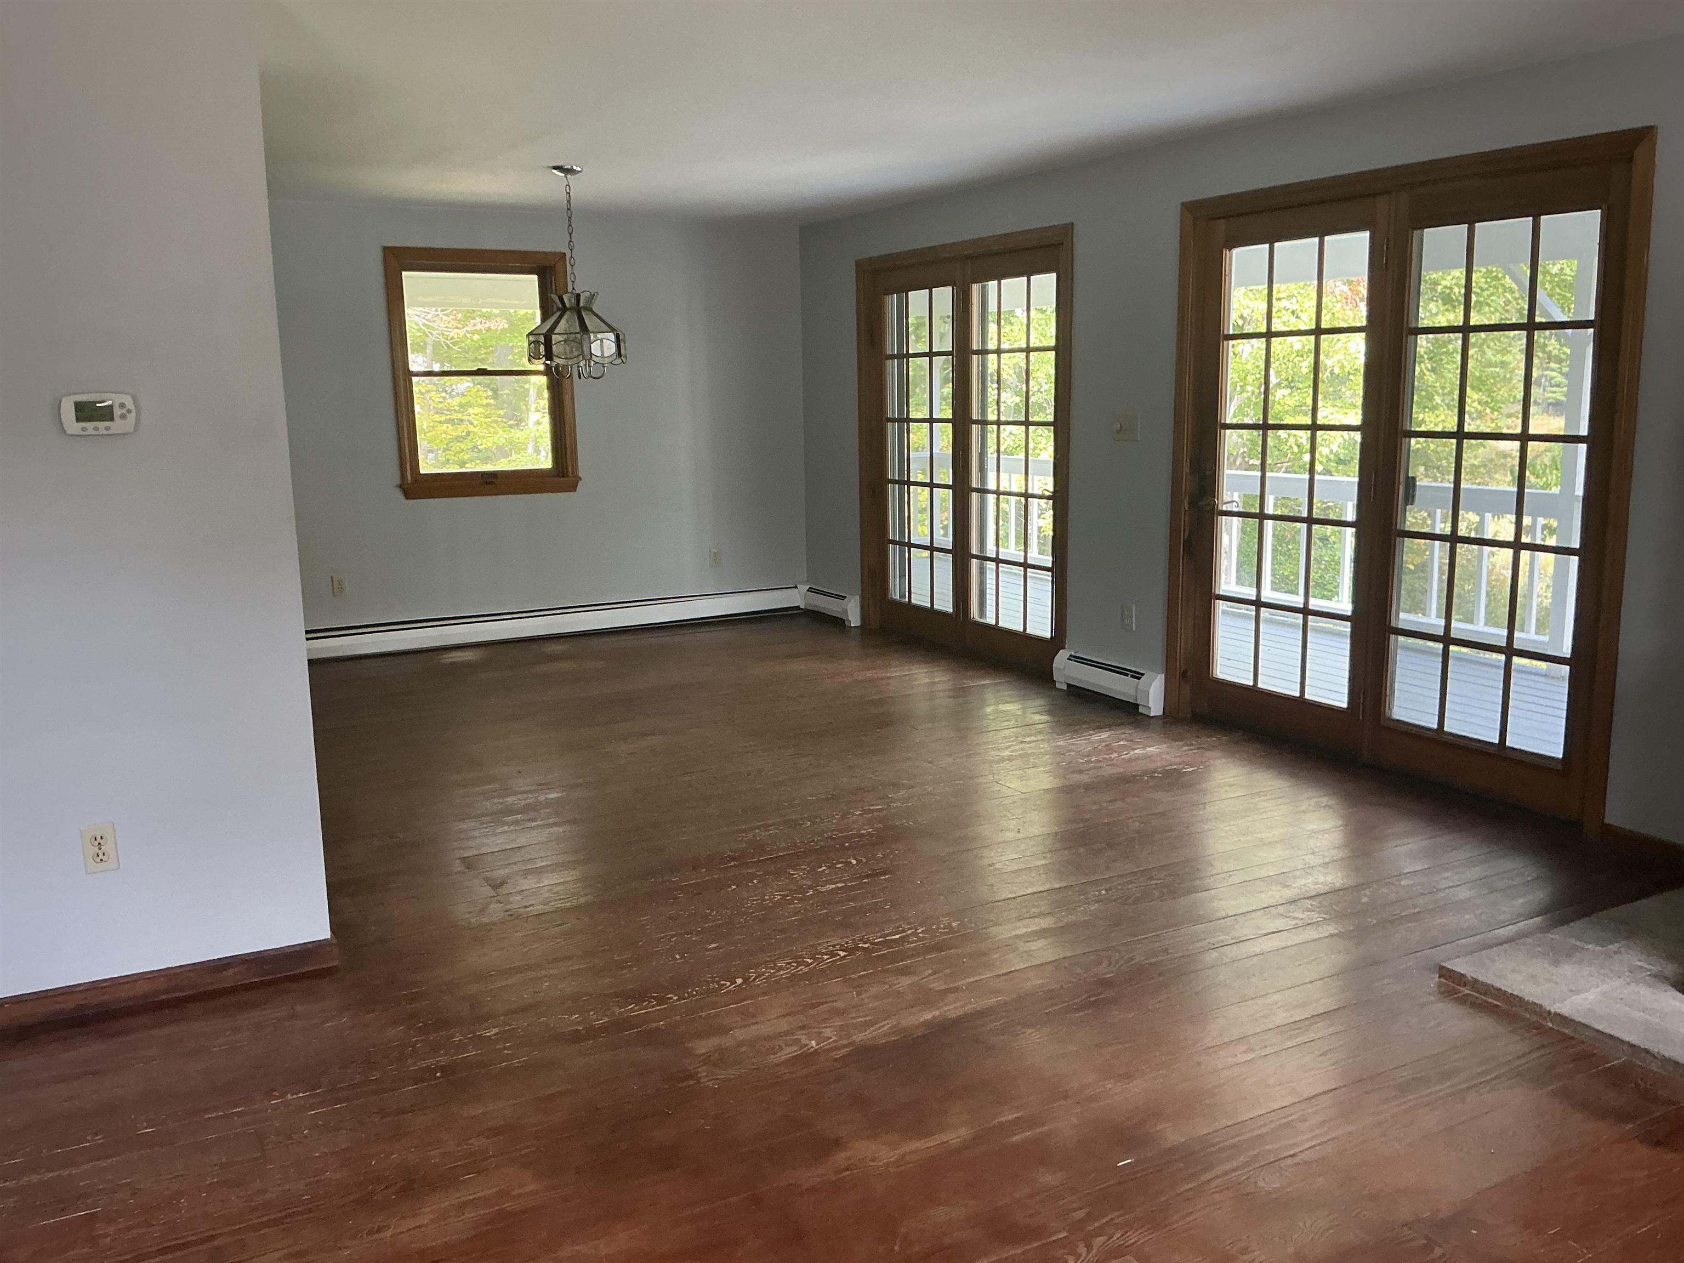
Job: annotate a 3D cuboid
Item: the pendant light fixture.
[{"bbox_3d":[-1.189,-1.569,6.001,0.440,0.902,0.440,-7,12,-30],"label":"pendant light fixture"}]

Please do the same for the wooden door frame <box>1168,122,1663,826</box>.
[{"bbox_3d":[1.919,-0.546,4.951,0.120,2.143,1.919,-7,12,-30],"label":"wooden door frame"}]

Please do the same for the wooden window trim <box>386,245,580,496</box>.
[{"bbox_3d":[-1.953,-1.403,7.461,1.014,1.322,0.090,-7,12,-30],"label":"wooden window trim"}]

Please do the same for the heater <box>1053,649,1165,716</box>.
[{"bbox_3d":[1.206,0.228,6.207,0.072,0.180,0.662,-7,12,-30],"label":"heater"}]

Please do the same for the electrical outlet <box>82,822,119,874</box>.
[{"bbox_3d":[-1.740,0.508,3.197,0.070,0.114,0.008,-7,12,-30],"label":"electrical outlet"}]

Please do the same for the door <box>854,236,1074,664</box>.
[{"bbox_3d":[0.613,-0.932,7.154,0.120,2.130,1.892,-7,12,-30],"label":"door"}]

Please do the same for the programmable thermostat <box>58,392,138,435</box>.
[{"bbox_3d":[-1.664,-0.485,3.047,0.148,0.090,0.036,-7,12,-30],"label":"programmable thermostat"}]

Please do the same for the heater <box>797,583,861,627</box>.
[{"bbox_3d":[-0.086,-0.161,8.385,0.072,0.180,0.660,-7,12,-30],"label":"heater"}]

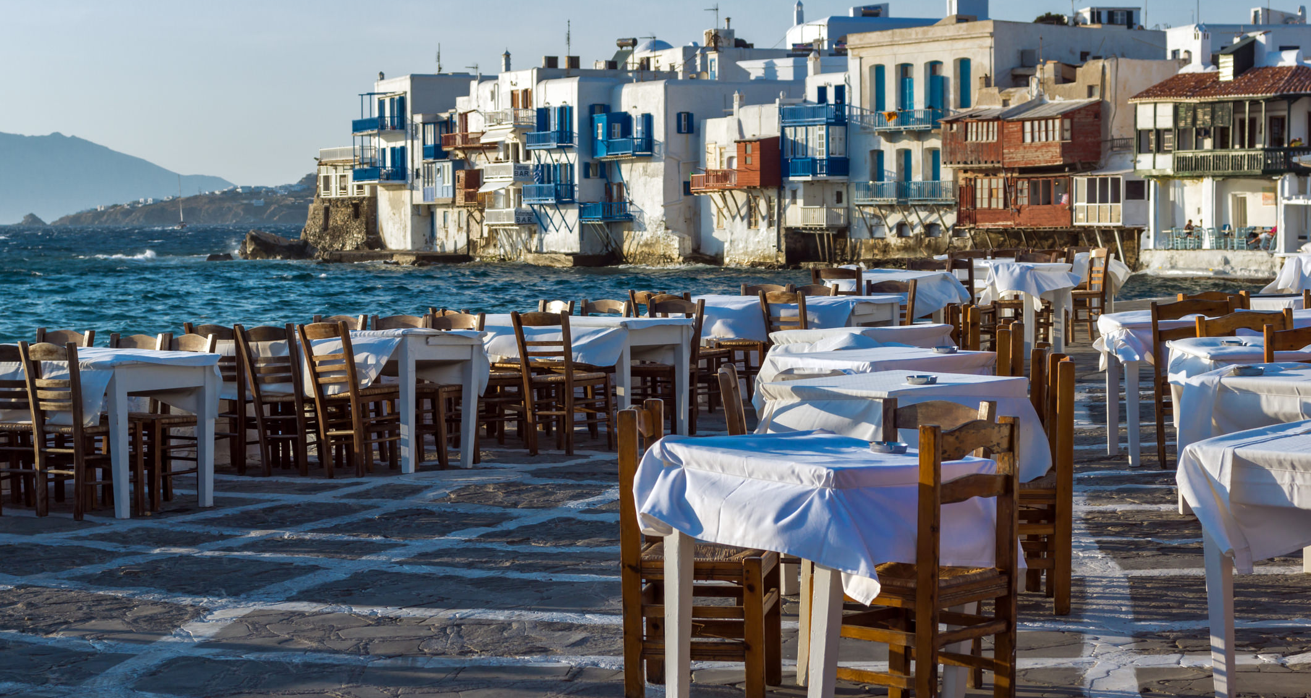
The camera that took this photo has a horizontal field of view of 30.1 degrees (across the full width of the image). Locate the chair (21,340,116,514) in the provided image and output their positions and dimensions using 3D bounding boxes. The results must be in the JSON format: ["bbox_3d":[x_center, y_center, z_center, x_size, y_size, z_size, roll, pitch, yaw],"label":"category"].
[{"bbox_3d":[-2.765,0.387,11.886,0.420,0.840,0.470,2,4,38],"label":"chair"}]

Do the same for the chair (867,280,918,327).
[{"bbox_3d":[1.600,-0.058,17.410,0.420,0.865,0.450,2,3,33],"label":"chair"}]

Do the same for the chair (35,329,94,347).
[{"bbox_3d":[-3.280,0.337,12.974,0.420,0.865,0.450,2,4,35],"label":"chair"}]

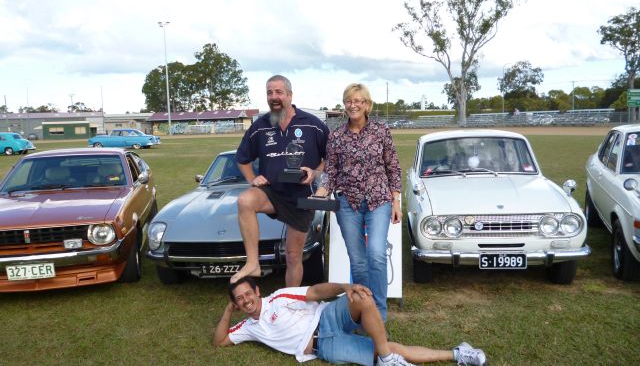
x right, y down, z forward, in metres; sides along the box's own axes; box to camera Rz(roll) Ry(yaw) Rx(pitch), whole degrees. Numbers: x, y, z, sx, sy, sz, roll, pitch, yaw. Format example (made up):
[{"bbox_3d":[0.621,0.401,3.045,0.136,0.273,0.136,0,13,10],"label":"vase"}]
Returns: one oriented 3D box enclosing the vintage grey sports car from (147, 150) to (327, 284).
[{"bbox_3d":[-0.702,0.133,6.247,1.640,1.240,4.150,-1,7,2],"label":"vintage grey sports car"}]

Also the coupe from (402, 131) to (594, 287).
[{"bbox_3d":[1.735,0.043,6.084,1.510,1.370,4.000,0,7,8],"label":"coupe"}]

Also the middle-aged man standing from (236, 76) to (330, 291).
[{"bbox_3d":[-0.261,0.173,3.576,0.640,1.780,0.640,0,7,8],"label":"middle-aged man standing"}]

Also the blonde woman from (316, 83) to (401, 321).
[{"bbox_3d":[0.260,0.217,3.452,0.560,1.700,0.420,0,7,8],"label":"blonde woman"}]

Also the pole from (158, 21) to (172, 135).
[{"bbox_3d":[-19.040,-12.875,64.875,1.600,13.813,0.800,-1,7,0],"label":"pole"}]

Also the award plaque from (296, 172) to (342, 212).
[{"bbox_3d":[-0.010,0.054,3.250,0.268,0.245,0.110,-1,7,5],"label":"award plaque"}]

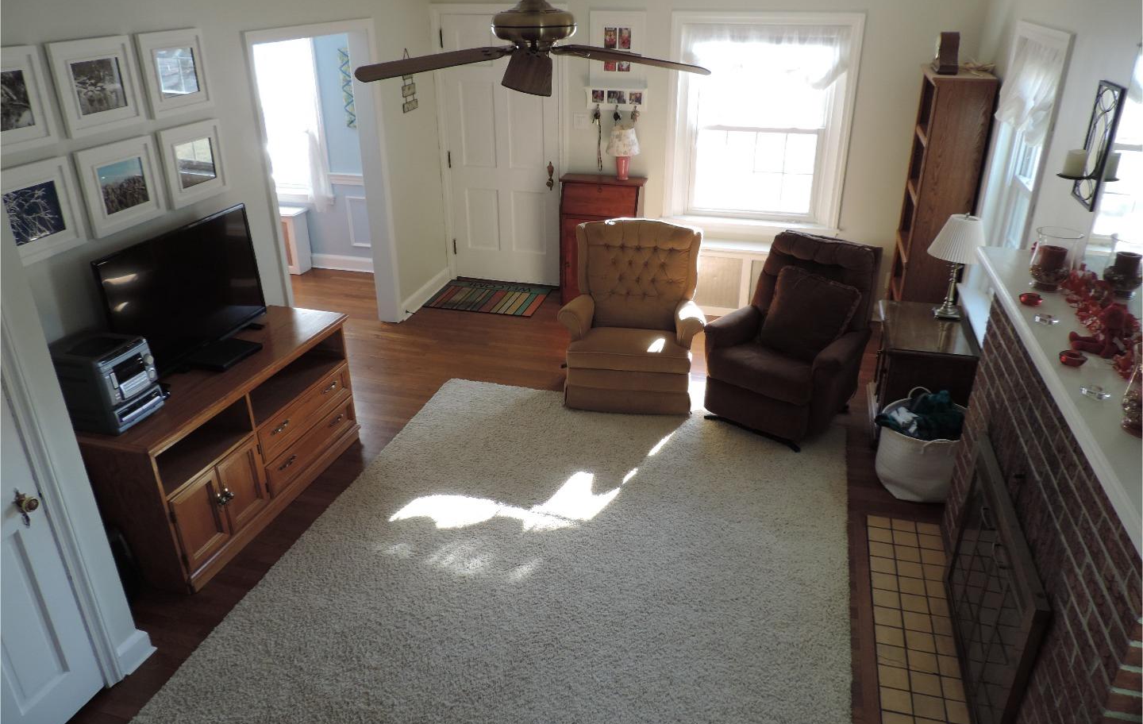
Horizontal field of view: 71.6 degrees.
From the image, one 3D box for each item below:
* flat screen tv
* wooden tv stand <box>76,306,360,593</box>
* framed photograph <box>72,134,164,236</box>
[{"bbox_3d":[-1.738,-0.308,3.610,0.182,0.590,0.903,8,27,16],"label":"flat screen tv"},{"bbox_3d":[-1.603,0.331,3.781,0.484,0.721,1.357,7,27,16],"label":"wooden tv stand"},{"bbox_3d":[-1.889,-0.742,3.329,0.040,0.343,0.388,7,27,15],"label":"framed photograph"}]

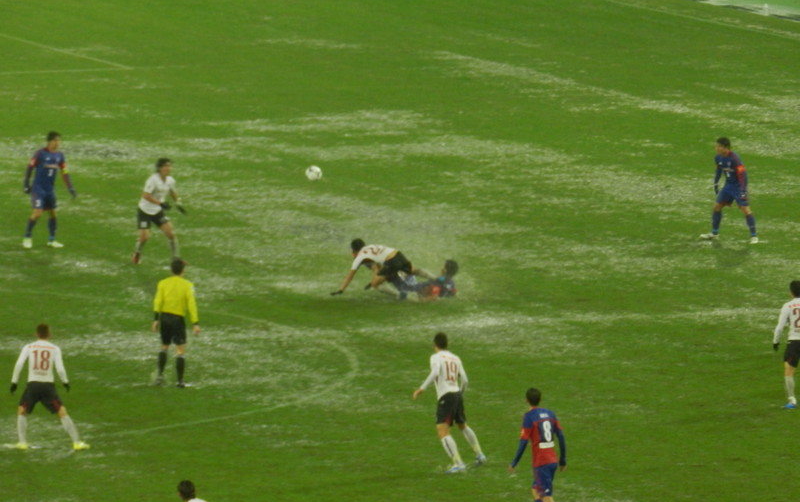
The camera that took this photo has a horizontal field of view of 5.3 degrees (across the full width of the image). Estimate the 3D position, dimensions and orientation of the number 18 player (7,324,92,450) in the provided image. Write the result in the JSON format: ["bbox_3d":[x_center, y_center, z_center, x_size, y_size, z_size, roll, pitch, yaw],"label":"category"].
[{"bbox_3d":[-4.354,1.665,106.459,0.970,1.590,0.480,0,7,0],"label":"number 18 player"}]

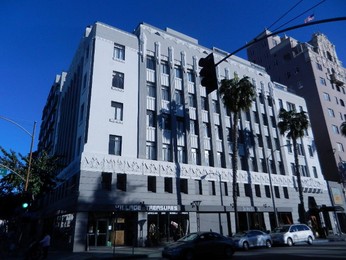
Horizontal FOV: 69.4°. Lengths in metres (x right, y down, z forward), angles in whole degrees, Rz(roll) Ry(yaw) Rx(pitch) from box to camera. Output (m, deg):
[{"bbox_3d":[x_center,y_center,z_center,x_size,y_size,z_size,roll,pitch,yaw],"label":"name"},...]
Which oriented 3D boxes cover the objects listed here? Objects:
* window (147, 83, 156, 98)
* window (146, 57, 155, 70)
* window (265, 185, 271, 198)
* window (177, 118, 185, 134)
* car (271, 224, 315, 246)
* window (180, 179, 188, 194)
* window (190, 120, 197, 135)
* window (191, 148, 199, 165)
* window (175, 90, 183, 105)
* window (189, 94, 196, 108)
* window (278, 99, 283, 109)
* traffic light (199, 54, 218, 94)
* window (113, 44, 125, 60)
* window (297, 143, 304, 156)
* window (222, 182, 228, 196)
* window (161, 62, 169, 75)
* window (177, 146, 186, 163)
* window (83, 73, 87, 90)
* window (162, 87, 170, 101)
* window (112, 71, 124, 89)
[{"bbox_3d":[-2.583,-4.708,29.489,1.120,1.980,0.150,11,-24,-30],"label":"window"},{"bbox_3d":[-2.684,-8.197,30.876,1.150,1.940,0.200,11,-23,-30],"label":"window"},{"bbox_3d":[12.240,8.001,32.231,0.868,1.519,0.220,11,-24,-29],"label":"window"},{"bbox_3d":[0.947,-0.565,30.197,1.120,1.980,0.150,11,-24,-30],"label":"window"},{"bbox_3d":[10.843,9.701,23.212,5.000,1.750,1.950,11,-24,-30],"label":"car"},{"bbox_3d":[1.282,6.303,28.086,1.050,1.600,0.200,11,-23,-30],"label":"window"},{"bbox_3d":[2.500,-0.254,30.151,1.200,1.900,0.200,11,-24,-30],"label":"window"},{"bbox_3d":[2.741,3.237,30.209,1.170,2.000,0.200,11,-23,-30],"label":"window"},{"bbox_3d":[0.748,-4.085,31.625,1.120,1.920,0.200,11,-23,-30],"label":"window"},{"bbox_3d":[2.502,-3.794,32.476,1.120,1.980,0.150,11,-24,-30],"label":"window"},{"bbox_3d":[18.411,-4.063,42.596,0.980,2.050,0.150,11,-24,-30],"label":"window"},{"bbox_3d":[1.179,-1.888,8.359,0.420,1.240,0.560,8,-23,-24],"label":"traffic light"},{"bbox_3d":[-6.144,-8.974,28.859,1.320,1.950,0.200,11,-23,-30],"label":"window"},{"bbox_3d":[22.007,3.426,42.995,1.650,2.110,0.200,11,-23,-30],"label":"window"},{"bbox_3d":[6.456,7.340,31.150,0.990,1.650,0.200,11,-23,-30],"label":"window"},{"bbox_3d":[-0.982,-7.565,30.754,1.200,1.850,0.200,11,-24,-30],"label":"window"},{"bbox_3d":[1.011,2.852,28.910,1.120,1.980,0.150,11,-24,-30],"label":"window"},{"bbox_3d":[-10.331,-5.759,29.394,0.150,2.080,1.220,11,-24,-30],"label":"window"},{"bbox_3d":[-0.820,-4.413,30.701,1.160,1.920,0.200,11,-23,-30],"label":"window"},{"bbox_3d":[-5.685,-5.197,26.245,1.250,1.900,0.200,11,-24,-30],"label":"window"}]

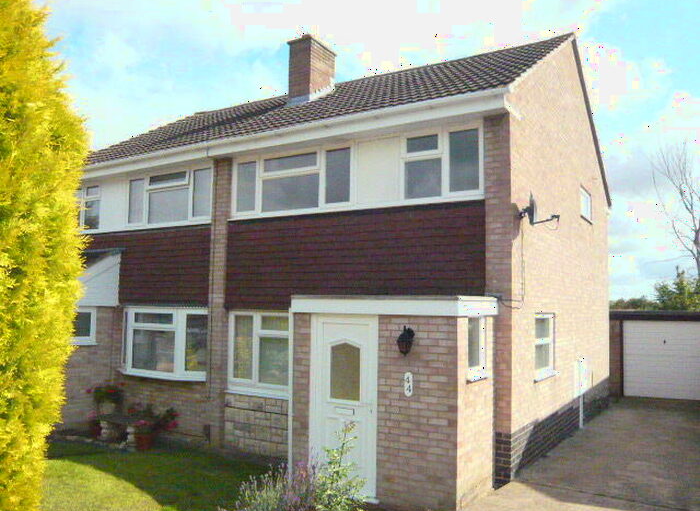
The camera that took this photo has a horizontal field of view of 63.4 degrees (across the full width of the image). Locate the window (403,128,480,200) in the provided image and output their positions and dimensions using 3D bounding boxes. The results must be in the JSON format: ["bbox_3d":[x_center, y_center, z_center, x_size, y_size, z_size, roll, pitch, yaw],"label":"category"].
[{"bbox_3d":[1.227,-1.207,7.594,1.184,0.968,0.134,-2,-6,33],"label":"window"}]

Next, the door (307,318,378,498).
[{"bbox_3d":[-0.066,1.706,6.614,0.920,2.010,0.090,-2,-6,32],"label":"door"}]

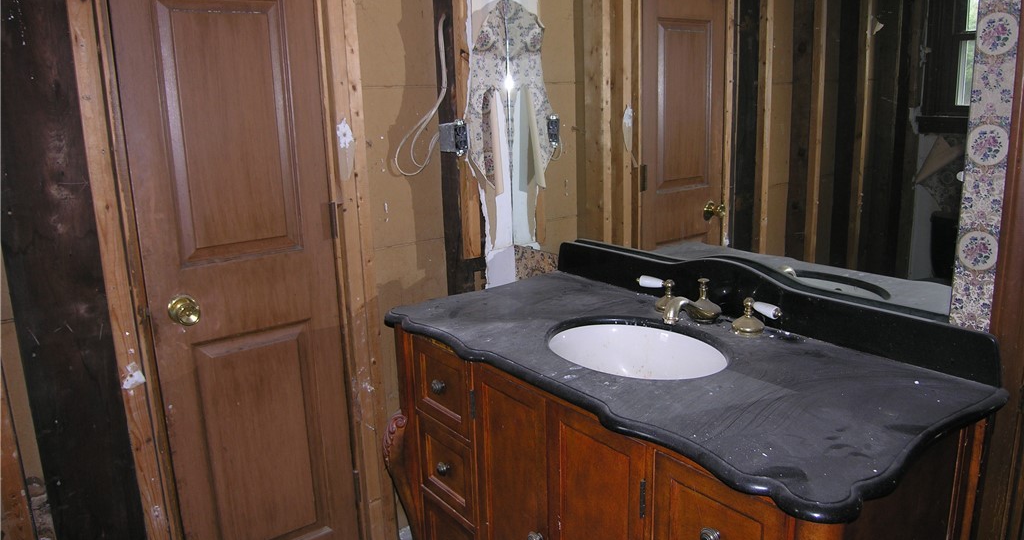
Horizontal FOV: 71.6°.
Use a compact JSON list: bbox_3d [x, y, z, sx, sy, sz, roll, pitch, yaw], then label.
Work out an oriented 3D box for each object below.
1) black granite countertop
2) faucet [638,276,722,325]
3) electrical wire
[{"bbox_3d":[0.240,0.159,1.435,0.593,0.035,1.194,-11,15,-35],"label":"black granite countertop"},{"bbox_3d":[0.331,0.057,1.596,0.170,0.090,0.250,-11,15,-35],"label":"faucet"},{"bbox_3d":[-0.264,-0.498,2.053,0.150,0.456,0.095,-11,15,-35],"label":"electrical wire"}]

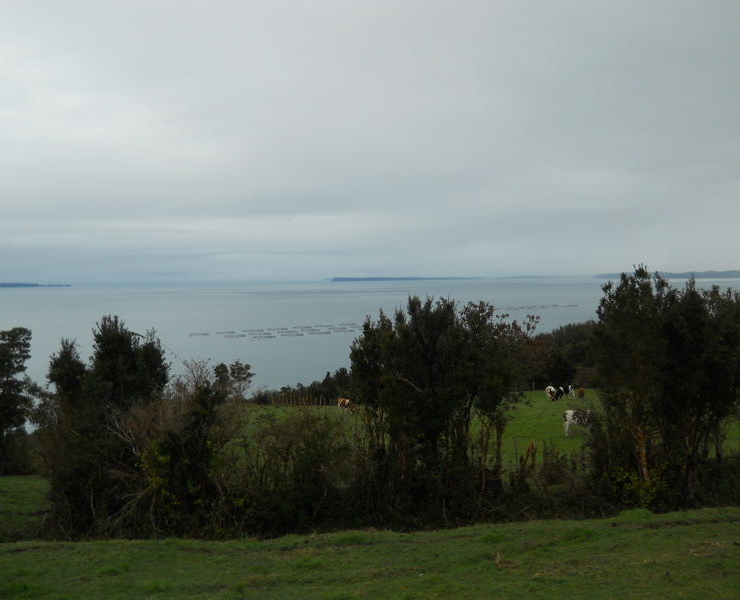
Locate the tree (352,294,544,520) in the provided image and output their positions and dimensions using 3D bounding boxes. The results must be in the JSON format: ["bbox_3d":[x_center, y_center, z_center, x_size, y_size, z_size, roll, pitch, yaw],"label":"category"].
[{"bbox_3d":[2.249,3.023,24.500,5.300,6.100,4.500,-1,1,0],"label":"tree"}]

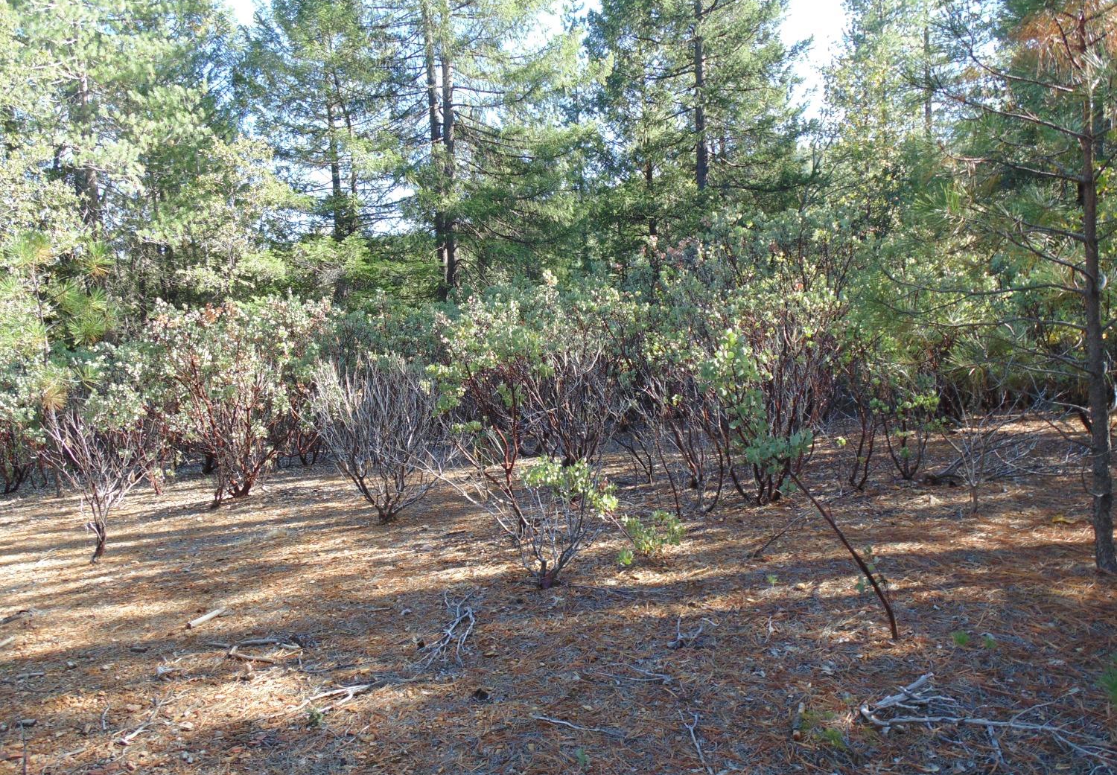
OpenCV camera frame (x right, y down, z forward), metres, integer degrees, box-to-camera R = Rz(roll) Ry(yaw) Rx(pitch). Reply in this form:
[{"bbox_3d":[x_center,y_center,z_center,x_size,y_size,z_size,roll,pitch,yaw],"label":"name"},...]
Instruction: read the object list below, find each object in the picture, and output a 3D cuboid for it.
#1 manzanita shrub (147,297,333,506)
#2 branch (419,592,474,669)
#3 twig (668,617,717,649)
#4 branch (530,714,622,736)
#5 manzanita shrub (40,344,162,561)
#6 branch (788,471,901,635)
[{"bbox_3d":[-4.047,0.179,10.923,2.200,2.420,1.900,-2,1,0],"label":"manzanita shrub"},{"bbox_3d":[-0.614,1.335,4.859,0.300,0.140,0.900,-2,1,7],"label":"branch"},{"bbox_3d":[0.715,1.306,4.690,0.260,0.100,0.260,-2,1,0],"label":"twig"},{"bbox_3d":[0.075,1.393,3.617,0.430,0.030,0.060,-1,2,33],"label":"branch"},{"bbox_3d":[-4.013,0.573,7.533,1.020,1.800,0.950,-2,1,0],"label":"manzanita shrub"},{"bbox_3d":[1.478,0.895,4.668,0.570,0.860,0.250,-2,1,0],"label":"branch"}]

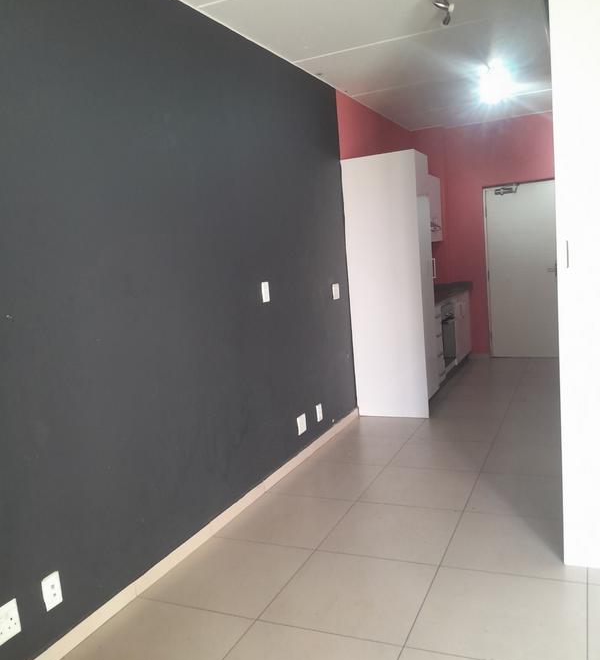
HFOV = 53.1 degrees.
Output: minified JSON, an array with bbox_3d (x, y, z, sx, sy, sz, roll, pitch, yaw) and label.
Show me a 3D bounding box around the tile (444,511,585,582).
[{"bbox_3d":[1.030,1.019,2.859,0.600,0.010,0.600,-3,7,25],"label":"tile"}]

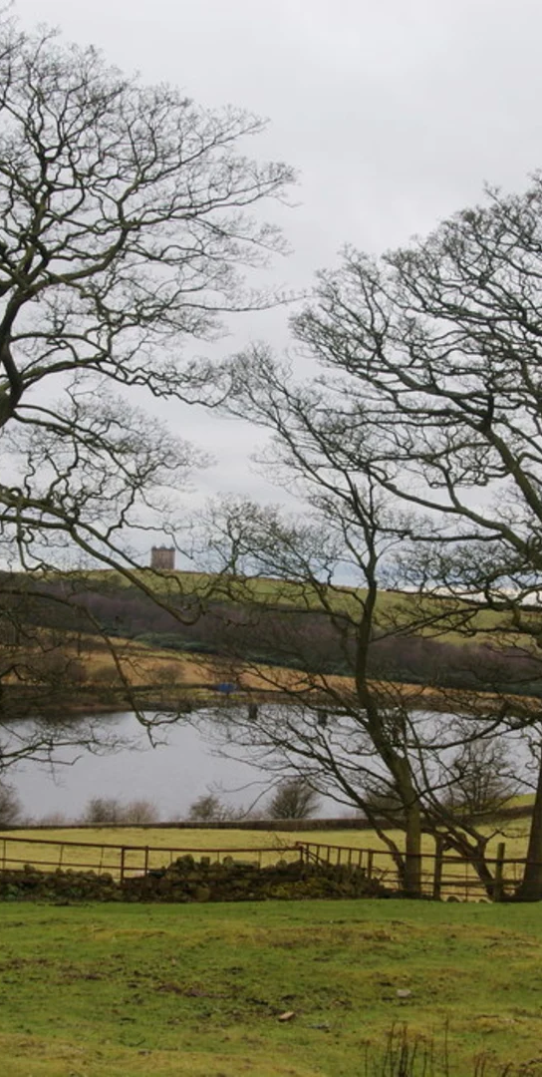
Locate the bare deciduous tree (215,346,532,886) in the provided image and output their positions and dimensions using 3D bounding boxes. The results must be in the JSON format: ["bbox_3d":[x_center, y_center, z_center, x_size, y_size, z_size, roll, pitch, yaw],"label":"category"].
[{"bbox_3d":[2.219,1.924,42.000,7.090,12.160,7.000,1,-2,0],"label":"bare deciduous tree"}]

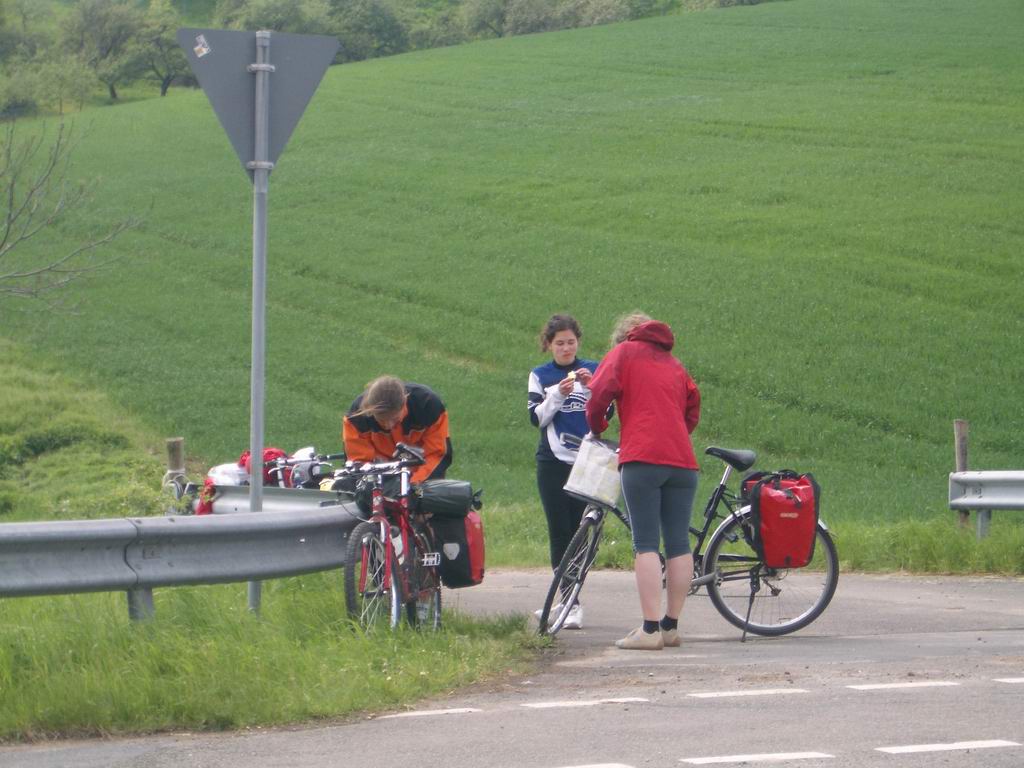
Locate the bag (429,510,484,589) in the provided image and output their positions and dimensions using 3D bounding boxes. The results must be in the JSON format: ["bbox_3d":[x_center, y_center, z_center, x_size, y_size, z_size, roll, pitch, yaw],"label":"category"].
[{"bbox_3d":[-0.267,0.816,15.500,0.190,0.420,0.300,0,-1,15],"label":"bag"}]

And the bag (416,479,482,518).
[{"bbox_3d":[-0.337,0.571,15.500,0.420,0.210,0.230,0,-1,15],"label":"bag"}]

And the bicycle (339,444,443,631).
[{"bbox_3d":[-0.548,0.819,15.000,0.550,1.050,1.700,0,-1,14],"label":"bicycle"}]

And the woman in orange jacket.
[{"bbox_3d":[-0.590,0.657,16.000,0.580,1.400,0.700,0,-1,2],"label":"woman in orange jacket"}]

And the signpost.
[{"bbox_3d":[-1.232,-0.231,15.100,0.850,2.970,0.100,1,-1,-23],"label":"signpost"}]

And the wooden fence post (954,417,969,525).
[{"bbox_3d":[3.825,0.854,26.400,0.110,1.080,0.110,-1,-1,0],"label":"wooden fence post"}]

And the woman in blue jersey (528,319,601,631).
[{"bbox_3d":[0.311,0.473,16.800,0.450,1.690,0.400,0,-1,-6],"label":"woman in blue jersey"}]

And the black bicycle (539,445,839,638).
[{"bbox_3d":[0.920,0.801,16.200,1.570,1.030,0.620,0,-1,-2],"label":"black bicycle"}]

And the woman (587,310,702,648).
[{"bbox_3d":[0.660,0.490,15.600,0.540,1.690,0.480,1,-1,-25],"label":"woman"}]

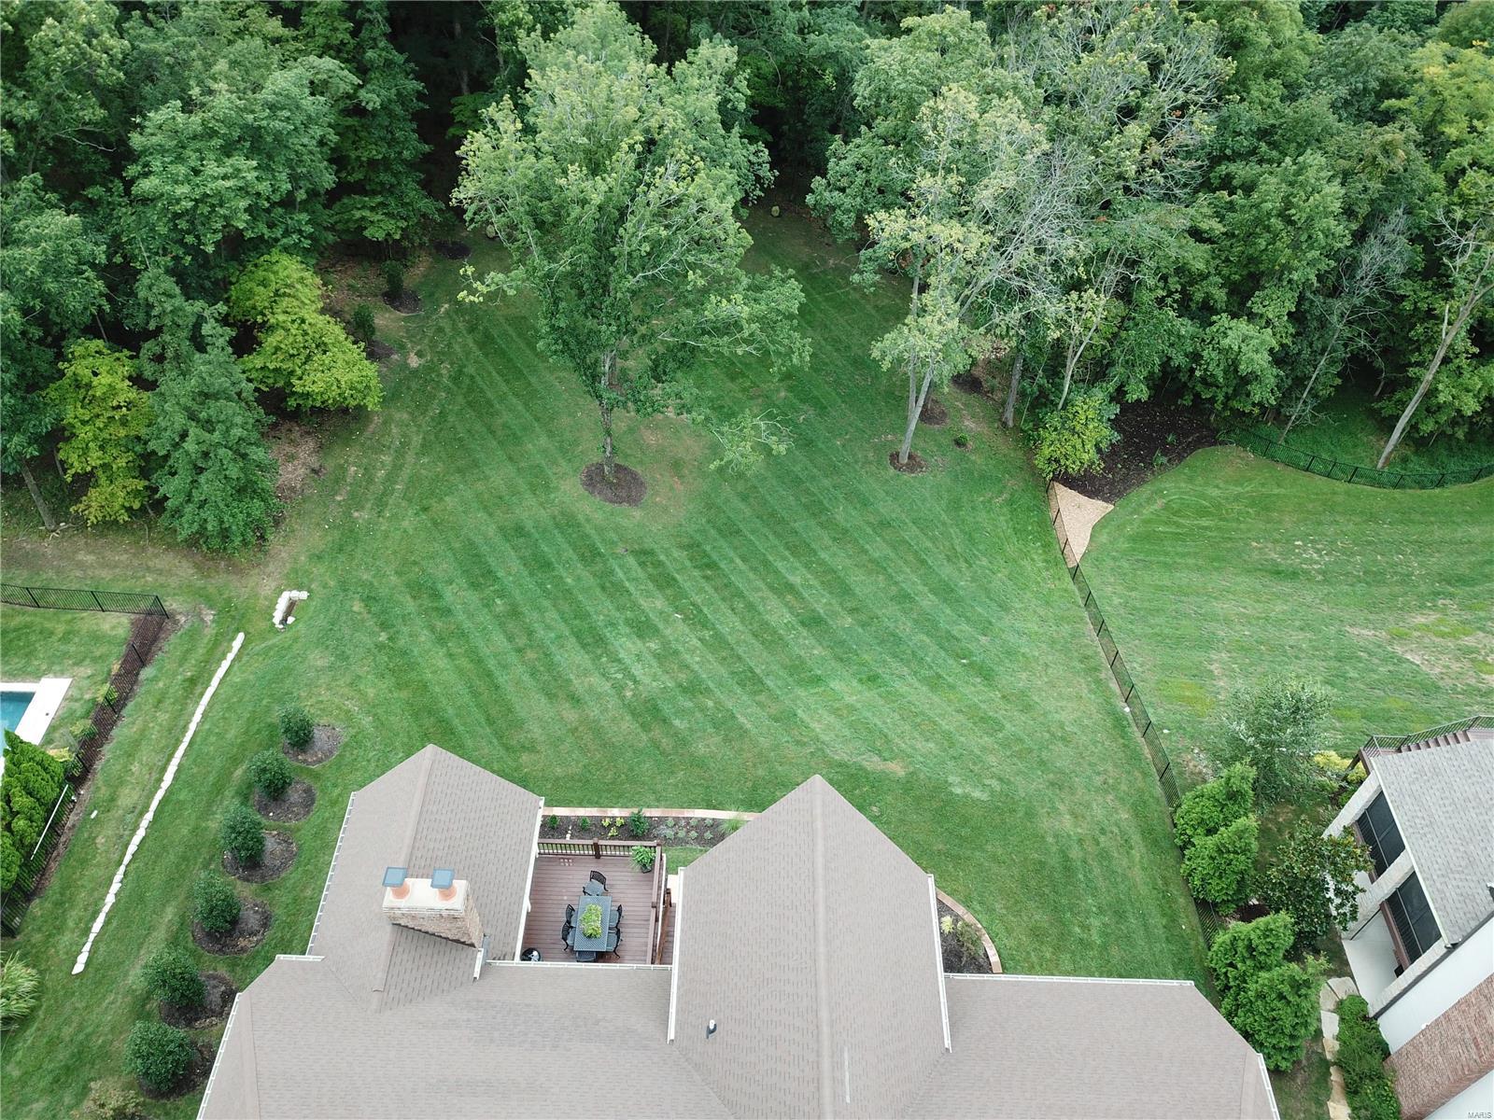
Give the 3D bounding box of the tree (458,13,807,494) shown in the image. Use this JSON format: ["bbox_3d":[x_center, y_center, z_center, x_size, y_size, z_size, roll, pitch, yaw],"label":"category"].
[{"bbox_3d":[-5.083,-10.772,44.532,13.000,20.500,13.000,2,47,0],"label":"tree"}]

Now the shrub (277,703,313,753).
[{"bbox_3d":[-15.626,5.893,38.917,1.250,2.000,1.250,2,47,0],"label":"shrub"}]

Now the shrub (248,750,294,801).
[{"bbox_3d":[-15.912,7.257,37.414,1.400,2.050,1.400,2,47,0],"label":"shrub"}]

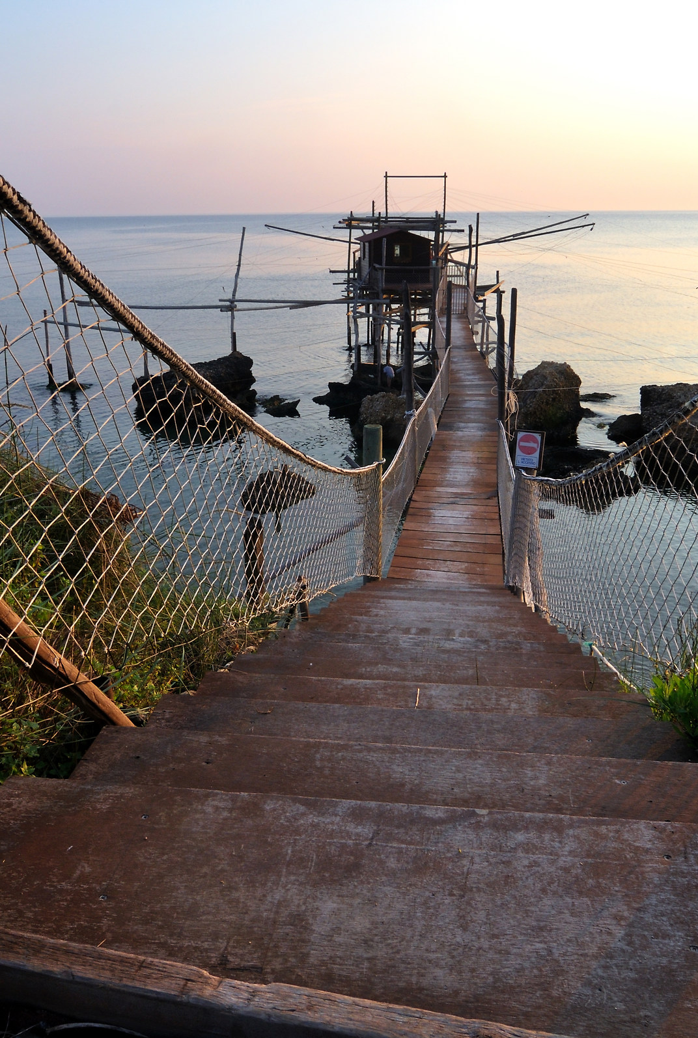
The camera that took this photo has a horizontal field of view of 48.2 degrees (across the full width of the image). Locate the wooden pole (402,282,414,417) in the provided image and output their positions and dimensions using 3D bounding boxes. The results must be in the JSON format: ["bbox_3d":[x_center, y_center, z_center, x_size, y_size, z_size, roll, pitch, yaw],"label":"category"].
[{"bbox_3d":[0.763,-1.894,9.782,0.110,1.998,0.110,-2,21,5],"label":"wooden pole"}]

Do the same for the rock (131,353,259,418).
[{"bbox_3d":[-6.921,-6.075,34.395,5.100,2.400,3.200,-5,22,-11],"label":"rock"}]

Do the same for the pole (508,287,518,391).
[{"bbox_3d":[3.075,-3.299,14.678,0.130,2.071,0.130,1,22,12],"label":"pole"}]

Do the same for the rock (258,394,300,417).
[{"bbox_3d":[-3.086,-5.030,34.016,1.750,0.750,1.300,-3,21,-5],"label":"rock"}]

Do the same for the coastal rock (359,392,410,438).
[{"bbox_3d":[1.576,-4.213,30.818,2.250,1.500,2.100,0,21,3],"label":"coastal rock"}]

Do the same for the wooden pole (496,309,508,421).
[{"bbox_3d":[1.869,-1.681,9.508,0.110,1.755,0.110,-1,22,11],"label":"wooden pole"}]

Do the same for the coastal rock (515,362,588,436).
[{"bbox_3d":[8.166,-4.881,30.805,2.650,2.550,2.400,5,22,14],"label":"coastal rock"}]

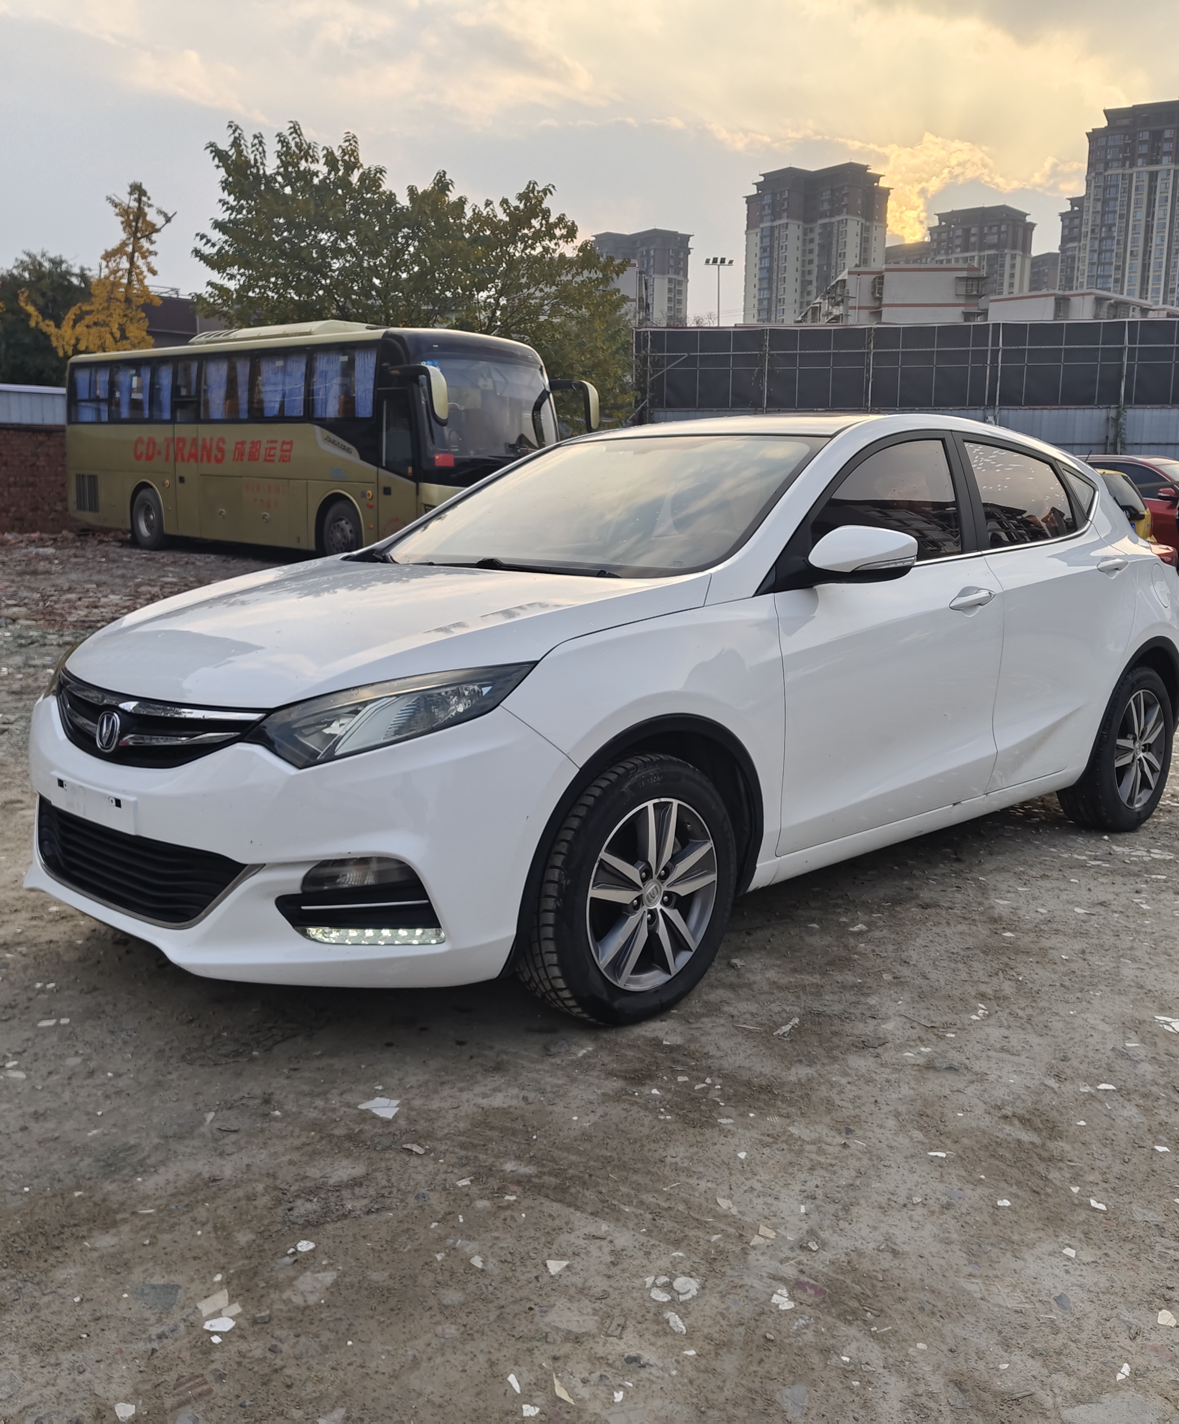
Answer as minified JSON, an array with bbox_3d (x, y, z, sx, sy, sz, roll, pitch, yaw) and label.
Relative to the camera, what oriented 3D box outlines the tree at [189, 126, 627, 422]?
[{"bbox_3d":[-3.834,-8.260,27.446,9.392,8.487,8.922,0,11,-8],"label":"tree"}]

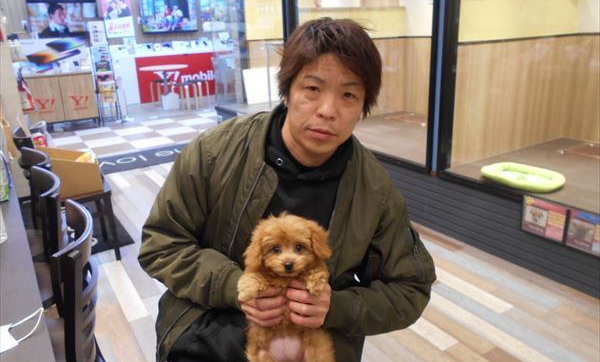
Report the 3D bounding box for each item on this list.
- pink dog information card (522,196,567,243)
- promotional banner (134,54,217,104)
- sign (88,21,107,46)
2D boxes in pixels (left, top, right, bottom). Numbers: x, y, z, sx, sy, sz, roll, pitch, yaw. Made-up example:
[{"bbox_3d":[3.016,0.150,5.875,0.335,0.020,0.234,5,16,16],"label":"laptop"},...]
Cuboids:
[{"bbox_3d":[1.234,0.193,2.282,0.020,0.195,0.230,-14,21,-31],"label":"pink dog information card"},{"bbox_3d":[-2.607,-2.204,9.613,1.670,0.900,0.080,-14,21,-31],"label":"promotional banner"},{"bbox_3d":[-3.227,-2.356,7.194,0.260,0.380,0.030,-14,21,-31],"label":"sign"}]

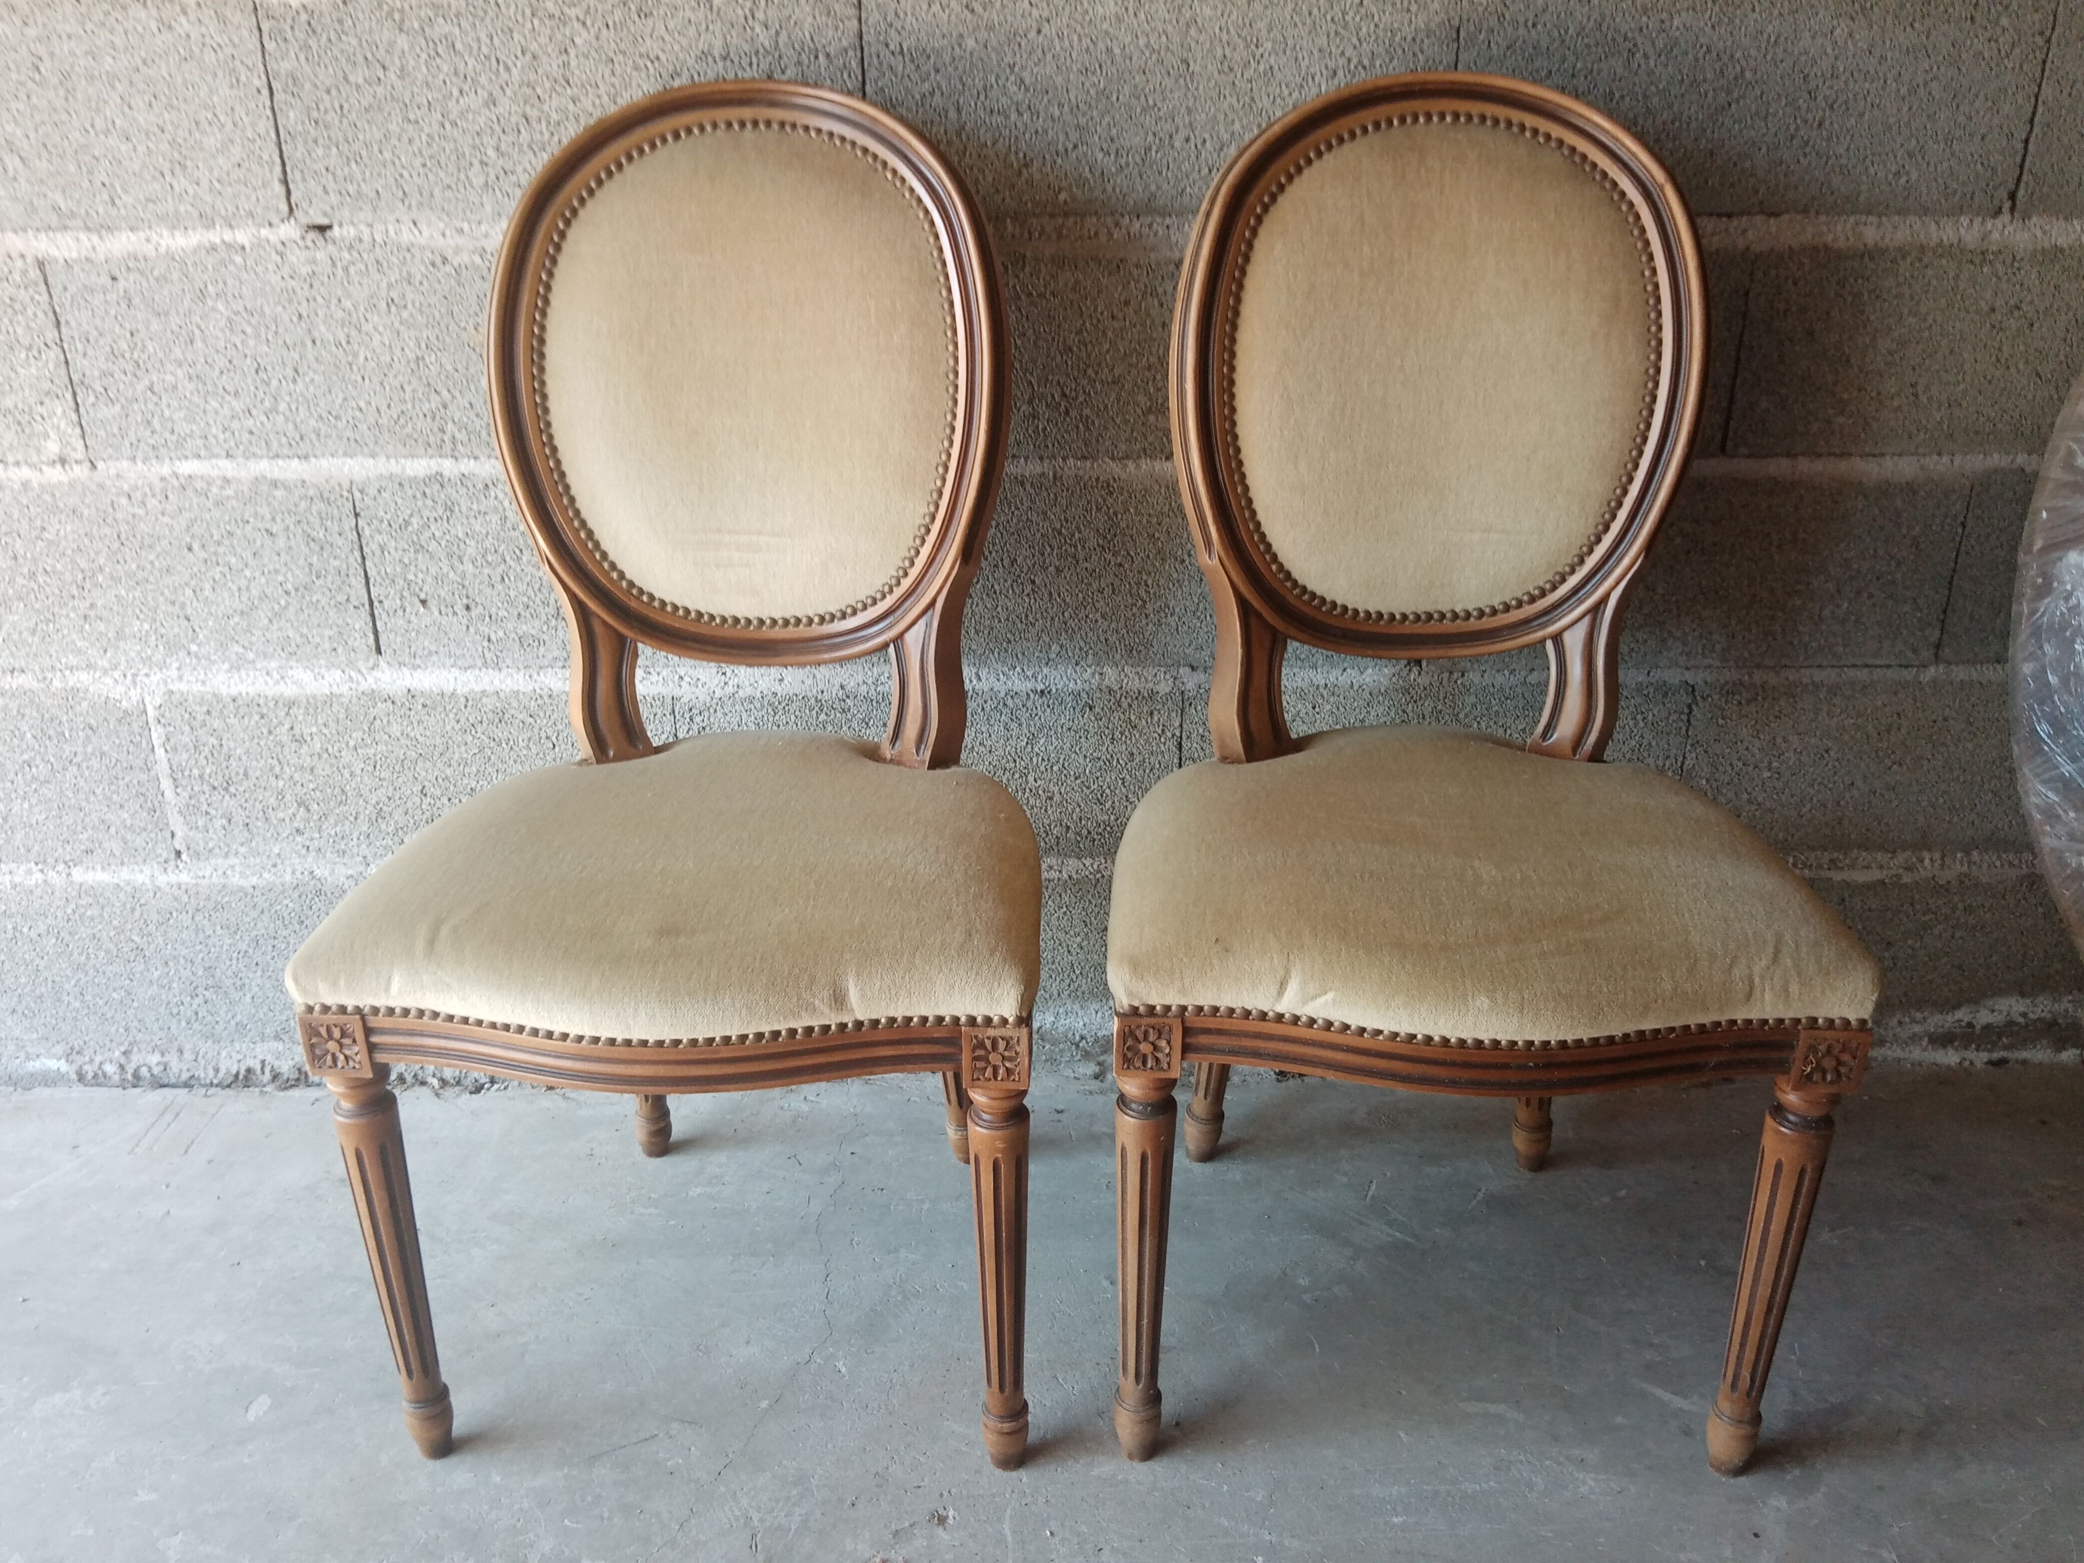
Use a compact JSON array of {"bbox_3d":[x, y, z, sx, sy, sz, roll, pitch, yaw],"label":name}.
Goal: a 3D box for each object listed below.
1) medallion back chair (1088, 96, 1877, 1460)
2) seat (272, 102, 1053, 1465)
[{"bbox_3d":[0.301,-0.013,1.176,0.500,0.968,0.500,1,22,3],"label":"medallion back chair"},{"bbox_3d":[-0.238,-0.013,1.185,0.490,0.968,0.495,1,22,3],"label":"seat"}]

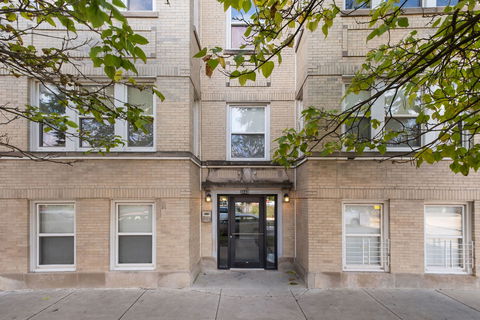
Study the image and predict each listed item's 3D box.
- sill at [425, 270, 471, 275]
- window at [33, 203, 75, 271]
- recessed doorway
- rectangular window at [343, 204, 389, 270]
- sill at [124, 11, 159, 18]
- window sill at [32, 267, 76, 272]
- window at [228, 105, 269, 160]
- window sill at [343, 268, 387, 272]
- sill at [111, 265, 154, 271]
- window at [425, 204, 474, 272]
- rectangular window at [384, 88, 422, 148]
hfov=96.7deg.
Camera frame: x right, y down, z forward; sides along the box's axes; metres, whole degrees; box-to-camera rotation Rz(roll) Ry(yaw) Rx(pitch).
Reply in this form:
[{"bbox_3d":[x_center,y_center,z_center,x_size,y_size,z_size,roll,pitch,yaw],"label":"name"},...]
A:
[{"bbox_3d":[4.798,2.595,4.920,1.084,0.101,0.150,0,0,0],"label":"sill"},{"bbox_3d":[-4.322,1.781,4.950,1.033,1.613,0.150,0,0,0],"label":"window"},{"bbox_3d":[0.201,2.059,6.120,1.750,2.166,0.220,0,0,0],"label":"recessed doorway"},{"bbox_3d":[2.912,1.793,4.950,1.068,1.590,0.150,0,0,0],"label":"rectangular window"},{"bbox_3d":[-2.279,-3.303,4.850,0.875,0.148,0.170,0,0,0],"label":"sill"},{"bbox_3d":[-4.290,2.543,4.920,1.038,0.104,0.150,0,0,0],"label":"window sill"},{"bbox_3d":[0.243,-0.801,6.100,1.173,1.630,0.150,0,0,0],"label":"window"},{"bbox_3d":[2.883,2.543,4.920,1.038,0.104,0.150,0,0,0],"label":"window sill"},{"bbox_3d":[-2.457,2.497,4.920,1.015,0.104,0.150,0,0,0],"label":"sill"},{"bbox_3d":[4.850,1.833,4.950,1.137,1.648,0.150,0,0,0],"label":"window"},{"bbox_3d":[3.823,-0.969,4.980,0.899,1.448,0.130,0,0,0],"label":"rectangular window"}]

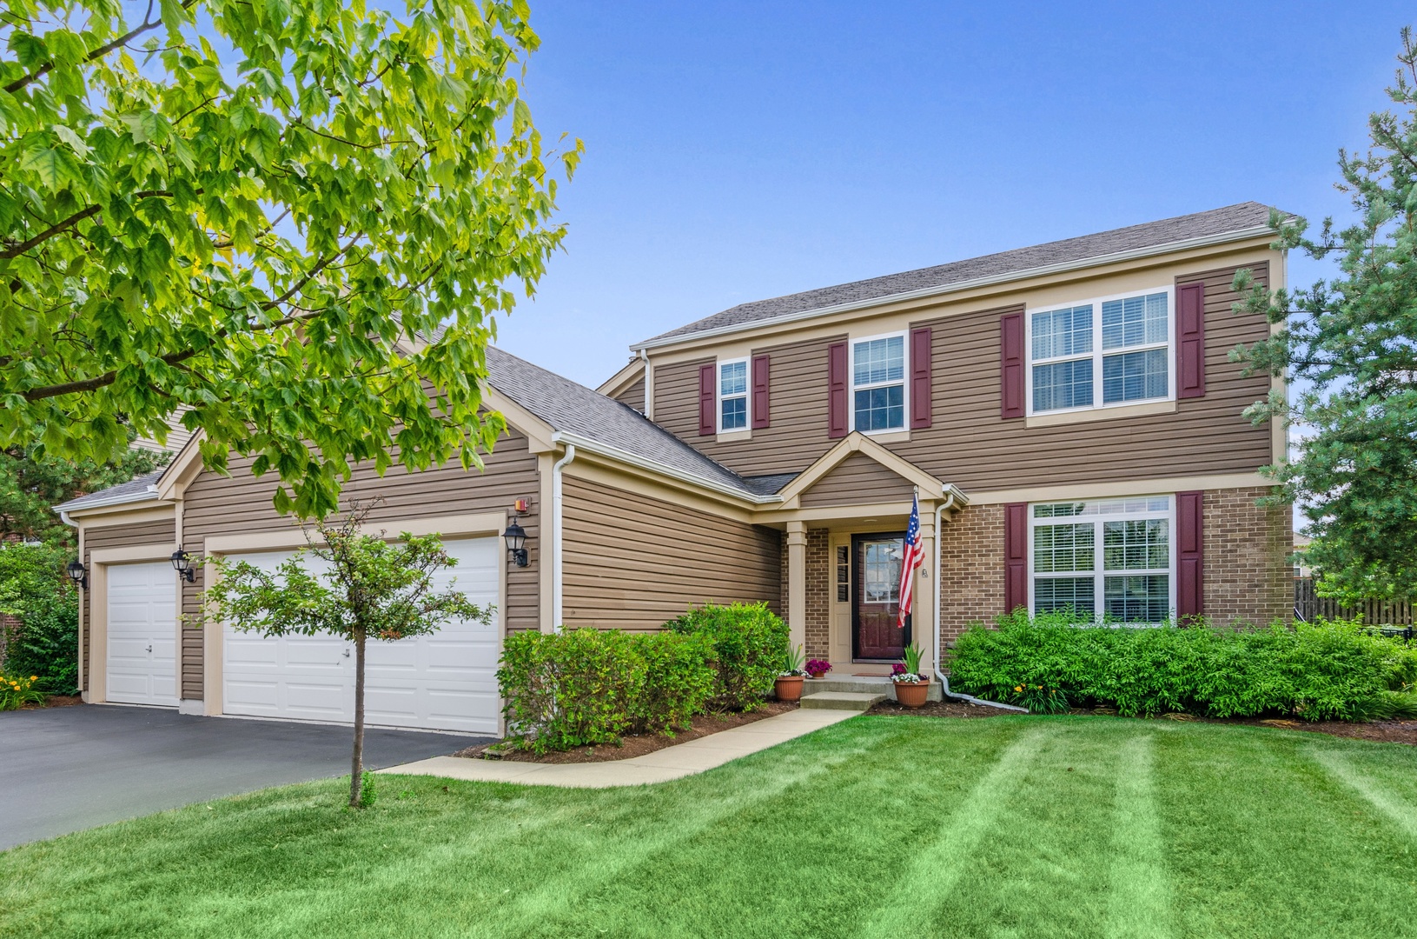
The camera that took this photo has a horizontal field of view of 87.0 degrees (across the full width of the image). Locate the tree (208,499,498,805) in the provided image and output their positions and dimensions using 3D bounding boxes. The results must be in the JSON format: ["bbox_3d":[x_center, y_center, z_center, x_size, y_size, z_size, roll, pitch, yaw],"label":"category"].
[{"bbox_3d":[-2.638,1.397,5.600,1.970,2.270,1.900,3,-6,-25],"label":"tree"}]

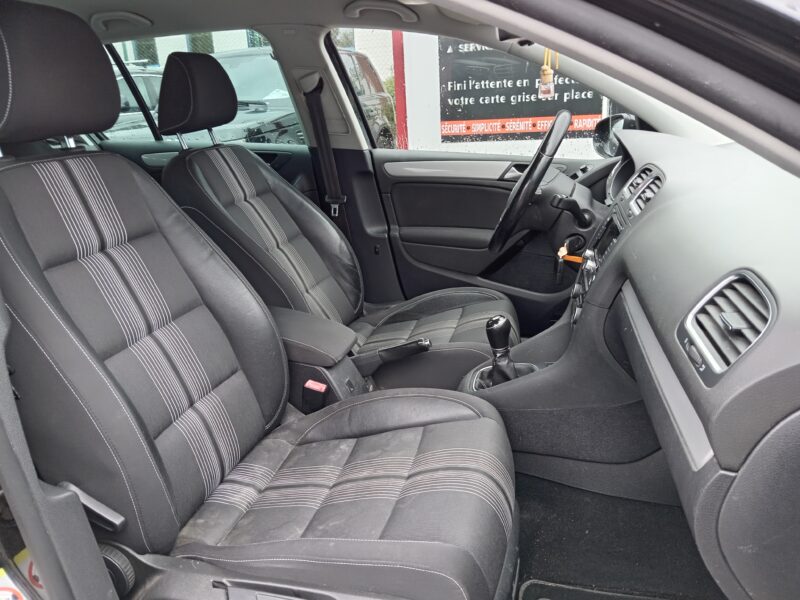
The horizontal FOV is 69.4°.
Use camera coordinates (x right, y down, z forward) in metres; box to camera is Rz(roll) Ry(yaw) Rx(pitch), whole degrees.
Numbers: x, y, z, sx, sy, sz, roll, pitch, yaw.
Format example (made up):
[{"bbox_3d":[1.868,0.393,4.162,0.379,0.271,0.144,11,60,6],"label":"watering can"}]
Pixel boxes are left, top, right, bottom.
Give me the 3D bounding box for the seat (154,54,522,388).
[{"bbox_3d":[-0.133,-0.189,1.577,0.900,0.960,0.540,0,16,12],"label":"seat"}]

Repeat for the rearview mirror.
[{"bbox_3d":[0.709,-0.540,1.909,0.130,0.150,0.210,-2,15,2],"label":"rearview mirror"}]

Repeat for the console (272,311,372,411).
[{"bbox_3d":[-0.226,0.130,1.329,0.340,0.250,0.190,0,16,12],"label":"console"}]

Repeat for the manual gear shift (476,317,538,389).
[{"bbox_3d":[0.227,0.103,1.238,0.130,0.155,0.120,0,16,12],"label":"manual gear shift"}]

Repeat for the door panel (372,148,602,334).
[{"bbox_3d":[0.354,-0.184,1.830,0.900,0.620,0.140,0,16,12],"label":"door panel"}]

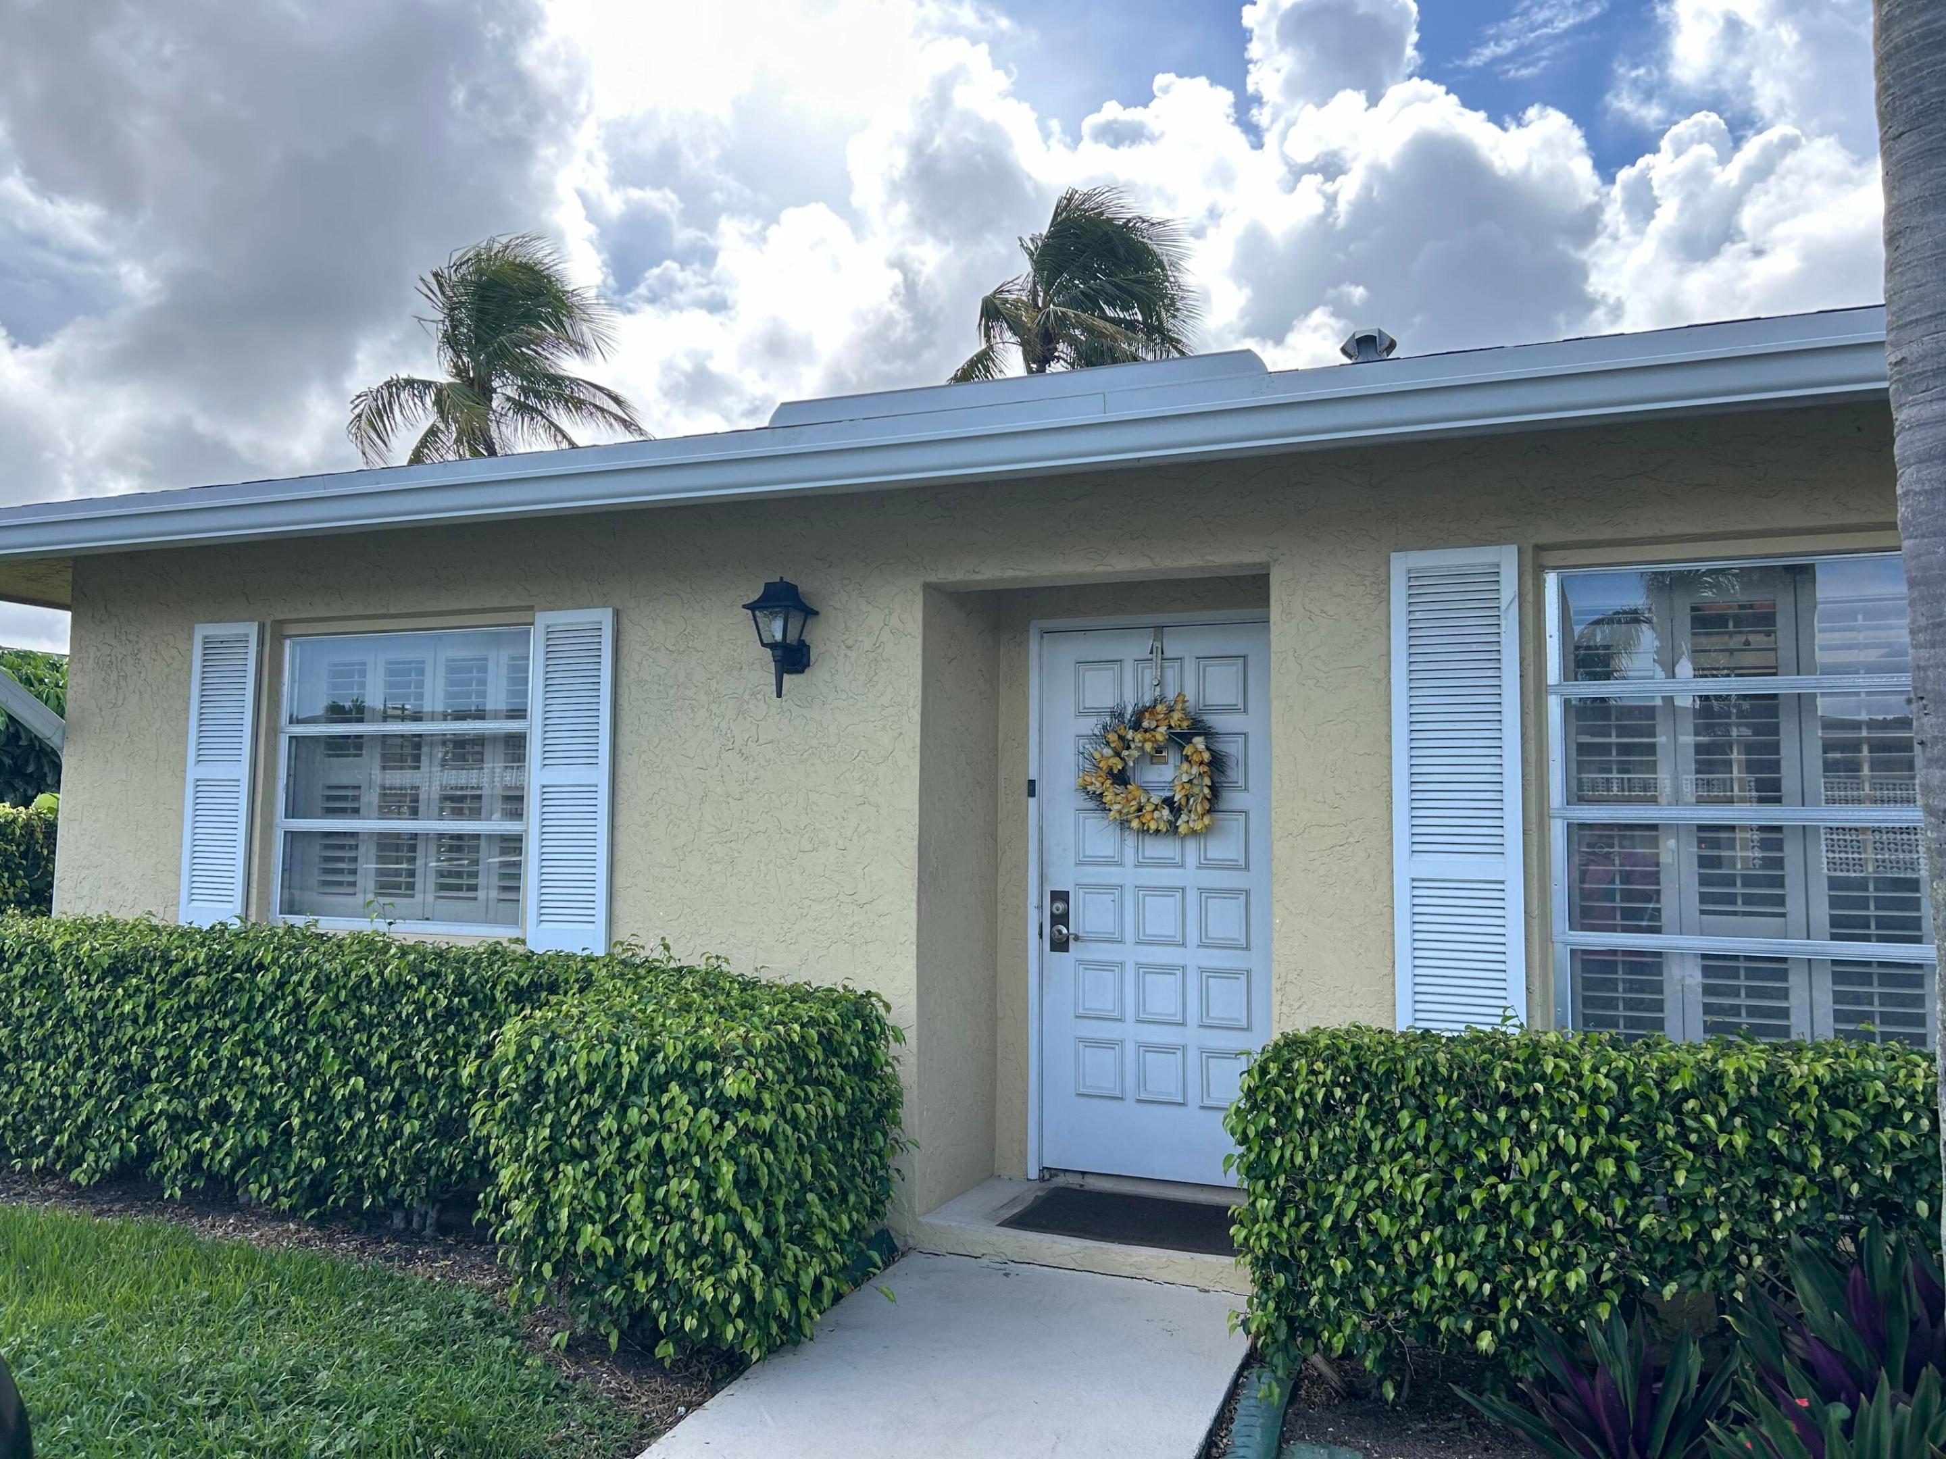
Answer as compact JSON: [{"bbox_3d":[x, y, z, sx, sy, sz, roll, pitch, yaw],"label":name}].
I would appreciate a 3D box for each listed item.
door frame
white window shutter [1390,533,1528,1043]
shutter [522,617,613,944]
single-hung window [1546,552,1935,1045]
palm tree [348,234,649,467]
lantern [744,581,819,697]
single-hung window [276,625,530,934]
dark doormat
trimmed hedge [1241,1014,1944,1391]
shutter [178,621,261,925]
[{"bbox_3d":[0.688,0.635,5.376,0.922,2.020,0.050,-1,-4,22],"label":"door frame"},{"bbox_3d":[1.427,0.239,4.307,0.357,1.550,0.035,-1,-4,22],"label":"white window shutter"},{"bbox_3d":[-1.526,0.209,5.518,0.355,1.322,0.035,-1,-4,22],"label":"shutter"},{"bbox_3d":[2.289,0.247,4.048,1.290,1.456,0.080,-1,-4,22],"label":"single-hung window"},{"bbox_3d":[-7.832,-2.540,23.767,4.700,10.829,4.700,2,-4,-18],"label":"palm tree"},{"bbox_3d":[-0.663,-0.317,5.094,0.200,0.420,0.230,-1,-4,22],"label":"lantern"},{"bbox_3d":[-2.324,0.206,5.940,1.290,1.202,0.080,-1,-4,22],"label":"single-hung window"},{"bbox_3d":[0.590,1.628,4.880,0.880,0.015,0.560,-1,-4,22],"label":"dark doormat"},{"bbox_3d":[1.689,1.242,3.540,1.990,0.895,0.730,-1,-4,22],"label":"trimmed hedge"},{"bbox_3d":[-3.197,0.209,6.203,0.365,1.330,0.035,-1,-4,22],"label":"shutter"}]

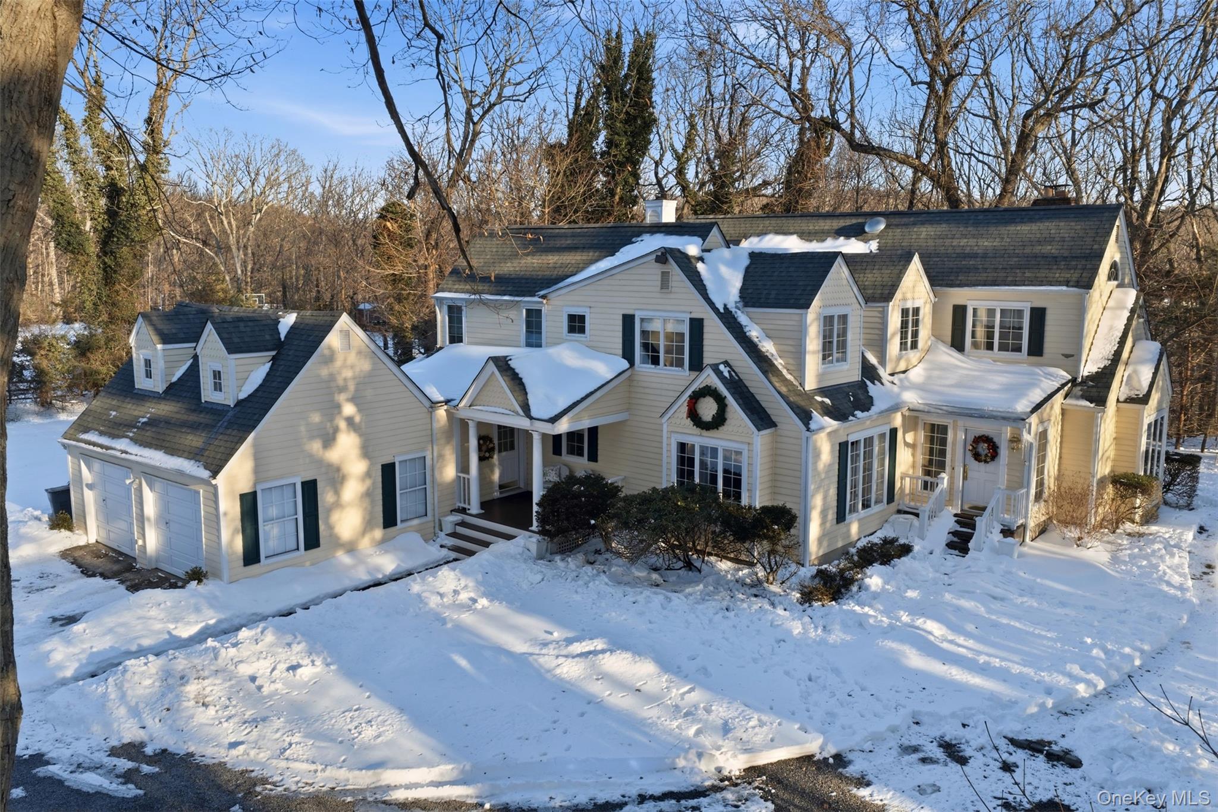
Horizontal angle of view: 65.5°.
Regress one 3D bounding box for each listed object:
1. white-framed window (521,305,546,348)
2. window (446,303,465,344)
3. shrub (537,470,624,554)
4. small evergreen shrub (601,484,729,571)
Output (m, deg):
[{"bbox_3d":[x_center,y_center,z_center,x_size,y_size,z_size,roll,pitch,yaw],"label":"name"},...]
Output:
[{"bbox_3d":[-1.909,-1.895,23.853,0.820,1.300,0.100,7,11,39],"label":"white-framed window"},{"bbox_3d":[-4.413,-2.279,27.284,0.810,1.290,0.120,7,11,39],"label":"window"},{"bbox_3d":[-0.538,2.399,21.061,1.950,1.600,1.800,0,9,0],"label":"shrub"},{"bbox_3d":[1.198,2.551,19.716,2.450,1.680,1.700,7,11,39],"label":"small evergreen shrub"}]

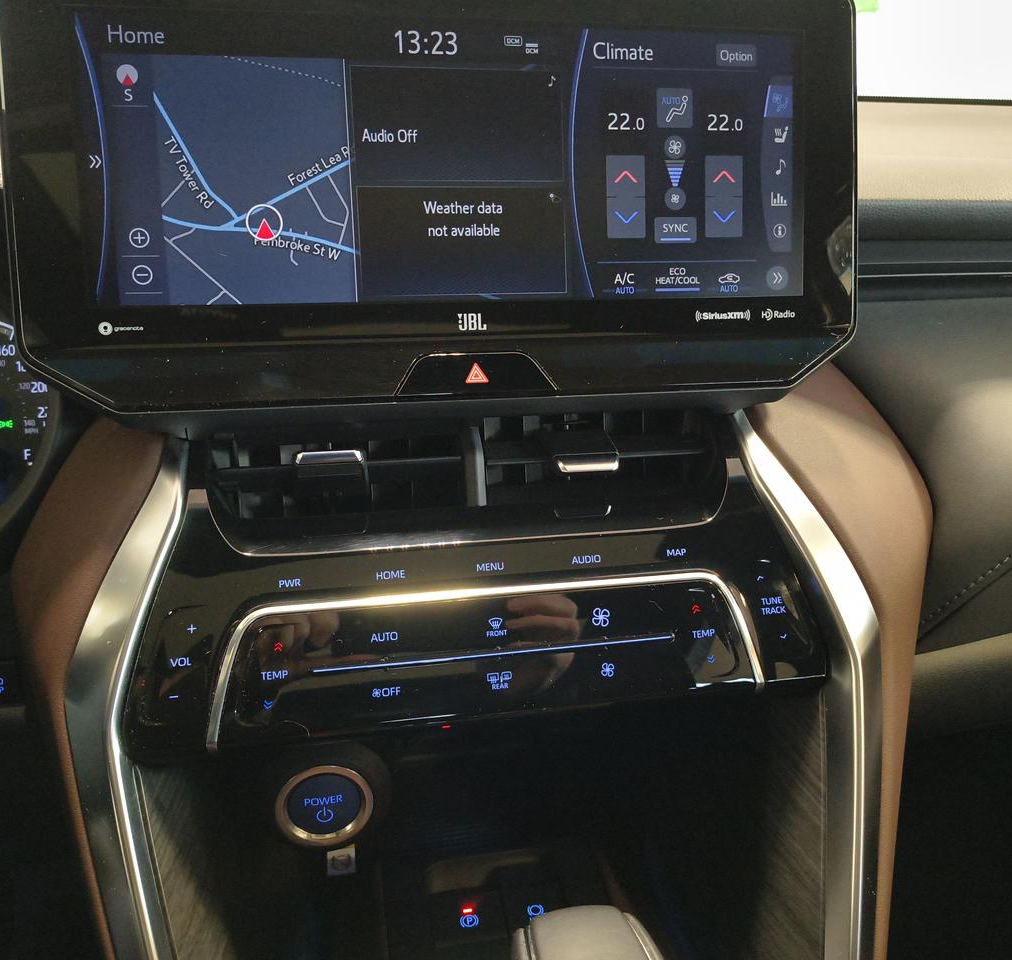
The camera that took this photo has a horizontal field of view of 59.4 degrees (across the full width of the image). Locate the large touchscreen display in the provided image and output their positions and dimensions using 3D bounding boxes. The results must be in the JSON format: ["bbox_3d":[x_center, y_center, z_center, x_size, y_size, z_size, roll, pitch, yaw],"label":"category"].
[{"bbox_3d":[-0.015,-0.129,0.365,0.292,0.110,0.012,-3,7,-10],"label":"large touchscreen display"}]

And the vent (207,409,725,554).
[{"bbox_3d":[-0.014,0.000,0.381,0.214,0.057,0.042,-3,-7,-10],"label":"vent"}]

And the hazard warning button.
[{"bbox_3d":[-0.012,-0.044,0.367,0.066,0.017,0.010,-3,-11,-10],"label":"hazard warning button"}]

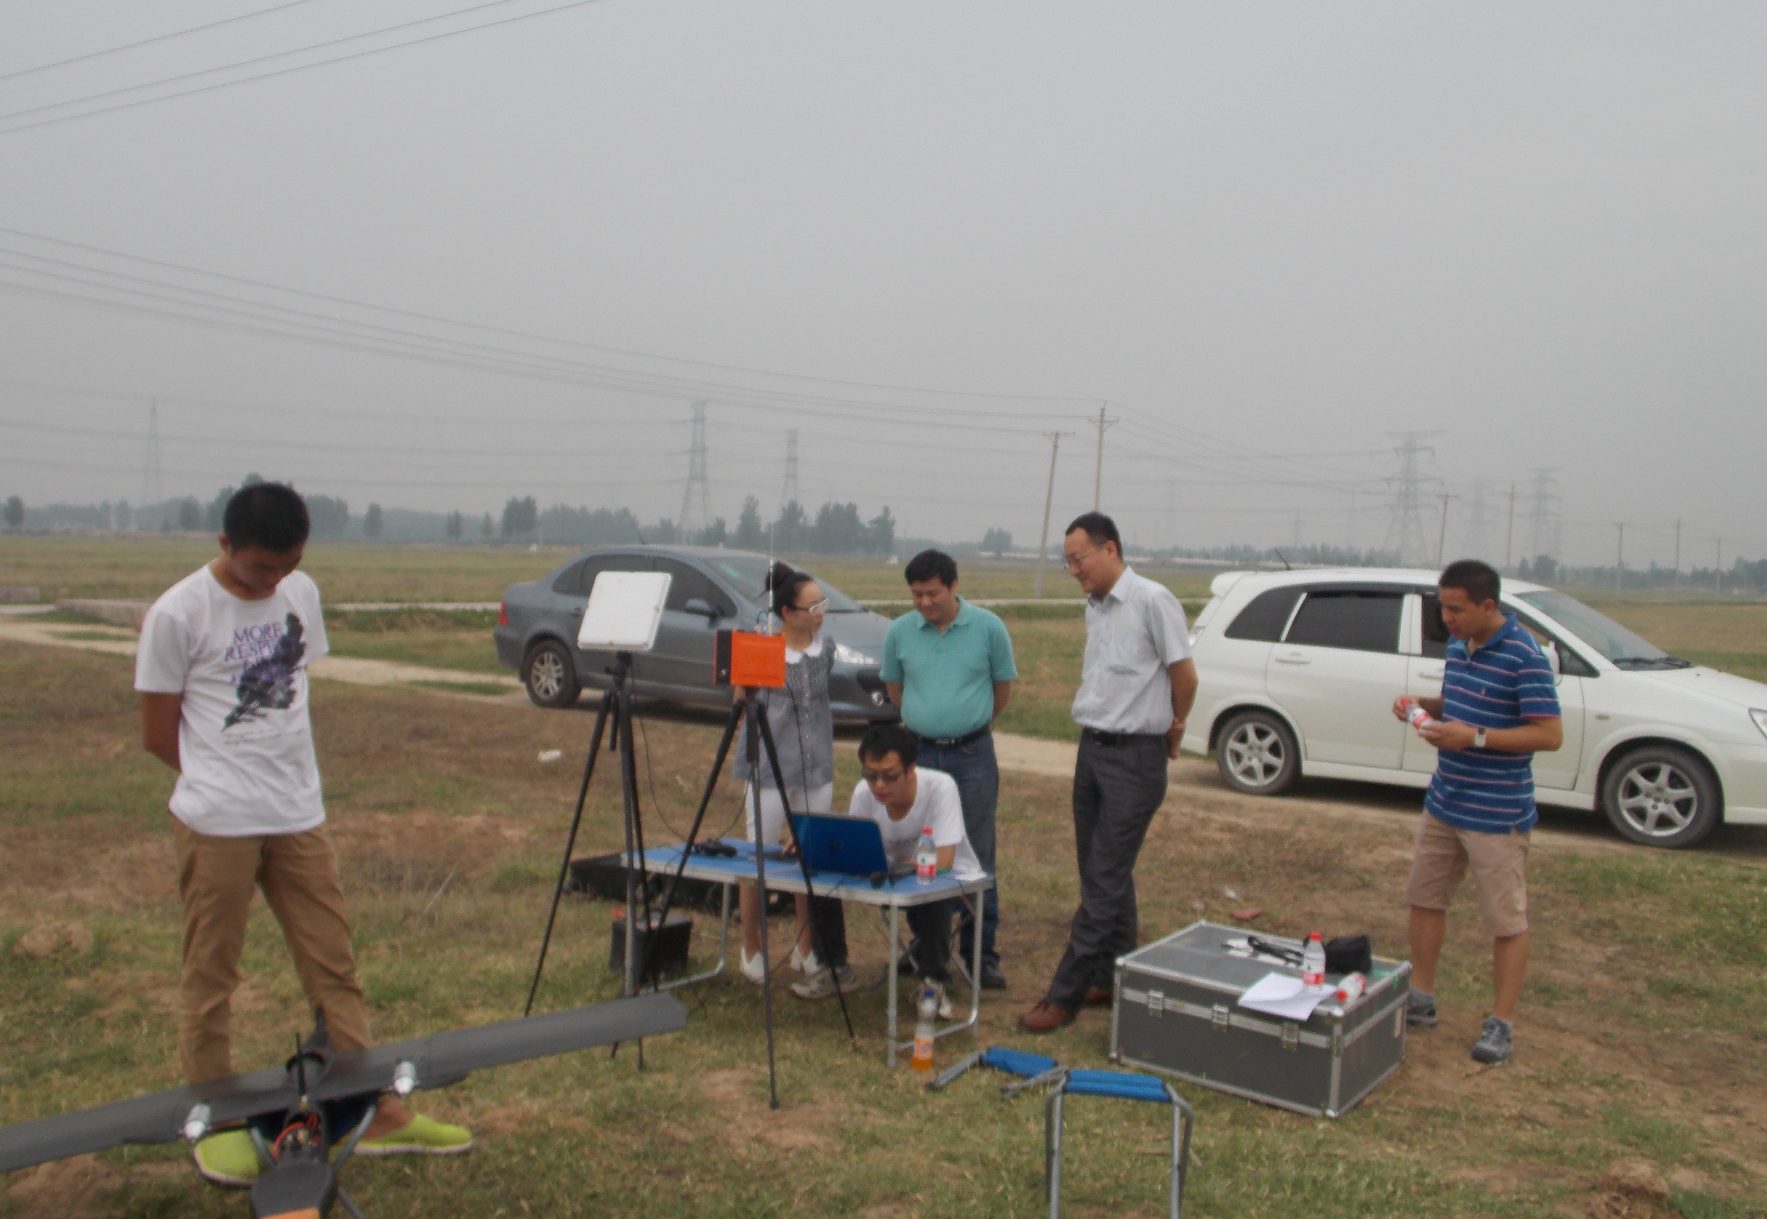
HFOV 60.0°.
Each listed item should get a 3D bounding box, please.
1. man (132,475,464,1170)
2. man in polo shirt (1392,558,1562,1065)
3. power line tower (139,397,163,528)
[{"bbox_3d":[-1.522,0.537,3.930,0.700,1.730,0.460,1,2,-25],"label":"man"},{"bbox_3d":[2.021,0.641,5.220,0.470,1.630,0.480,1,2,-23],"label":"man in polo shirt"},{"bbox_3d":[-242.189,-47.924,505.000,8.000,45.000,9.000,2,2,18],"label":"power line tower"}]

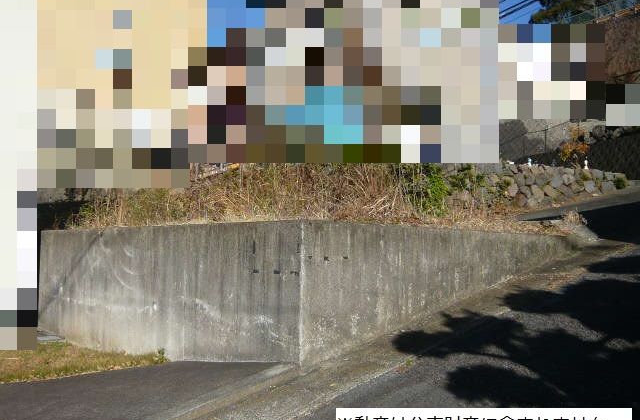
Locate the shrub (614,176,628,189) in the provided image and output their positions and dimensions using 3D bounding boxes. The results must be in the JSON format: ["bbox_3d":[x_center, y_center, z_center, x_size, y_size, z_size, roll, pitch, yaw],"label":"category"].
[{"bbox_3d":[11.124,-1.015,19.100,0.520,0.450,0.460,0,-4,0],"label":"shrub"}]

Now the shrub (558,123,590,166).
[{"bbox_3d":[8.996,-2.280,18.300,1.100,1.480,1.000,0,-4,0],"label":"shrub"}]

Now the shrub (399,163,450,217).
[{"bbox_3d":[2.859,-0.539,14.300,1.350,1.500,1.100,0,-4,0],"label":"shrub"}]

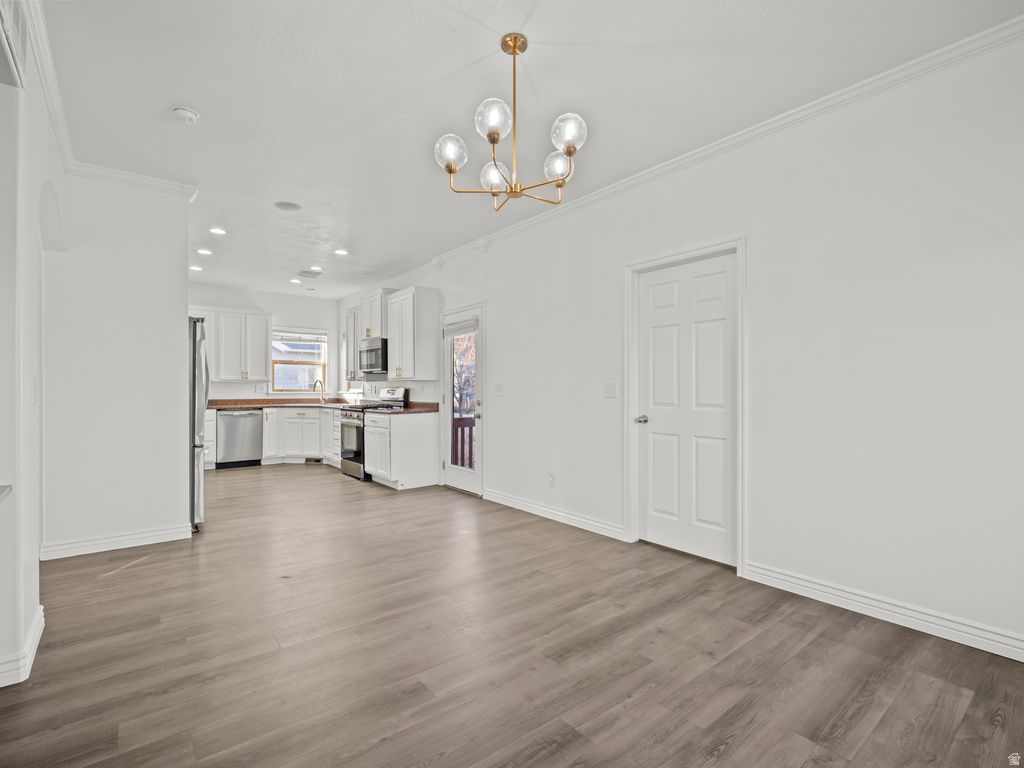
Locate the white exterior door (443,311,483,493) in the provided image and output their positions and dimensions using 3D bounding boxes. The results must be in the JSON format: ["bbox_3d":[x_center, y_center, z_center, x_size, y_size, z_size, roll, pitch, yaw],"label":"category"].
[{"bbox_3d":[-0.549,0.191,5.366,0.055,2.023,0.761,0,-1,-40],"label":"white exterior door"}]

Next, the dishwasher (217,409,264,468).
[{"bbox_3d":[-4.103,0.776,7.059,0.591,0.833,0.596,0,-1,-40],"label":"dishwasher"}]

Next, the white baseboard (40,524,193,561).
[{"bbox_3d":[-2.842,1.139,3.448,0.846,0.110,0.025,0,-1,-36],"label":"white baseboard"}]

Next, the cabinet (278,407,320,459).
[{"bbox_3d":[-3.205,0.754,7.518,0.693,0.810,0.620,0,0,6],"label":"cabinet"}]

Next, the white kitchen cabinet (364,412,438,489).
[{"bbox_3d":[-1.364,0.772,5.862,0.630,0.885,0.765,0,-1,-39],"label":"white kitchen cabinet"}]

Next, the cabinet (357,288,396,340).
[{"bbox_3d":[-1.765,-0.902,6.538,0.430,0.615,0.760,0,-1,-39],"label":"cabinet"}]

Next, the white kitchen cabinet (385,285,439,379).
[{"bbox_3d":[-1.247,-0.589,5.908,0.339,1.089,0.726,0,-1,-40],"label":"white kitchen cabinet"}]

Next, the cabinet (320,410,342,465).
[{"bbox_3d":[-2.361,0.762,7.011,0.624,0.823,0.857,0,-1,-40],"label":"cabinet"}]

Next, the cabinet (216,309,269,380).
[{"bbox_3d":[-4.126,-0.577,7.257,0.744,1.067,0.336,0,-1,-40],"label":"cabinet"}]

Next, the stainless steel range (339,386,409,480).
[{"bbox_3d":[-1.883,0.639,6.431,0.690,1.160,0.760,0,-1,-39],"label":"stainless steel range"}]

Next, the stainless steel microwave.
[{"bbox_3d":[-1.762,-0.377,6.537,0.420,0.425,0.760,0,-1,-39],"label":"stainless steel microwave"}]

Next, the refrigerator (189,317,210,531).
[{"bbox_3d":[-3.073,0.326,3.955,0.841,1.738,0.901,0,-1,-40],"label":"refrigerator"}]

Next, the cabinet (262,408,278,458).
[{"bbox_3d":[-3.794,0.743,7.342,0.235,0.783,0.616,0,-1,-40],"label":"cabinet"}]

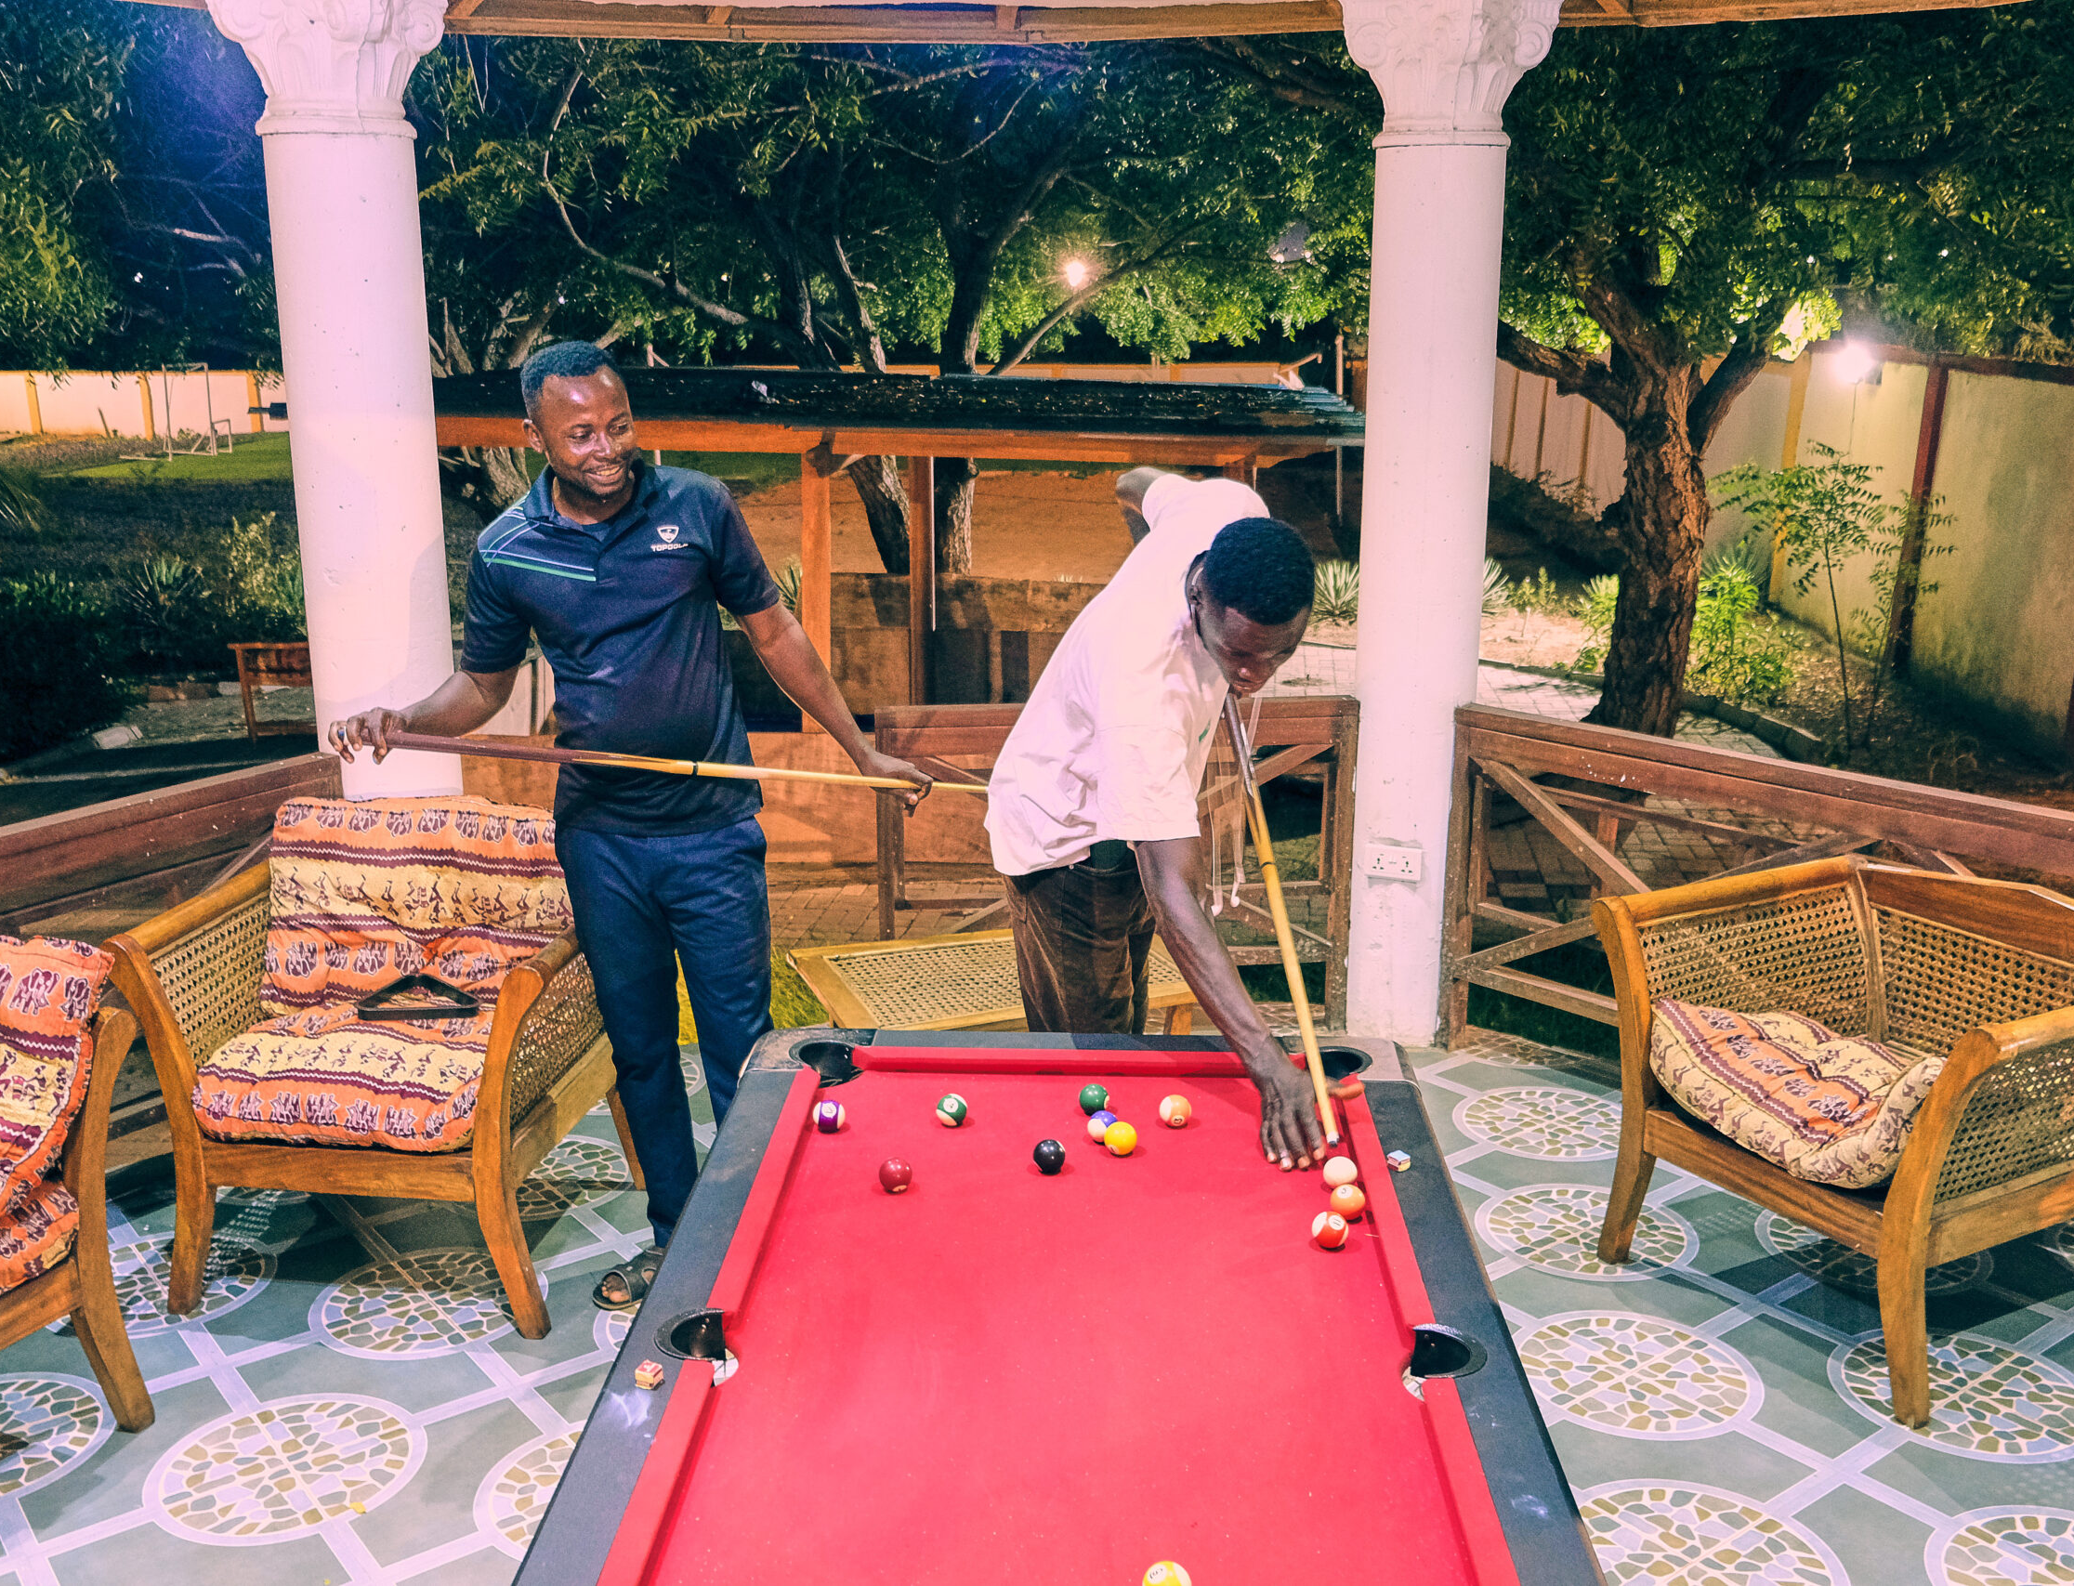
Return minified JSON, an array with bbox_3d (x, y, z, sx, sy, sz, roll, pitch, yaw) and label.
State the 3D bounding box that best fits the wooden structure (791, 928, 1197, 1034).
[{"bbox_3d":[-0.062,0.611,4.216,0.861,0.430,0.575,-5,14,-19],"label":"wooden structure"}]

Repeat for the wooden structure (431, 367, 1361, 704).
[{"bbox_3d":[-0.744,-1.041,9.165,4.483,1.964,3.555,1,14,4],"label":"wooden structure"}]

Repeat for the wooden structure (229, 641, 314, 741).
[{"bbox_3d":[-4.003,-0.592,10.462,0.950,0.526,0.380,0,14,0],"label":"wooden structure"}]

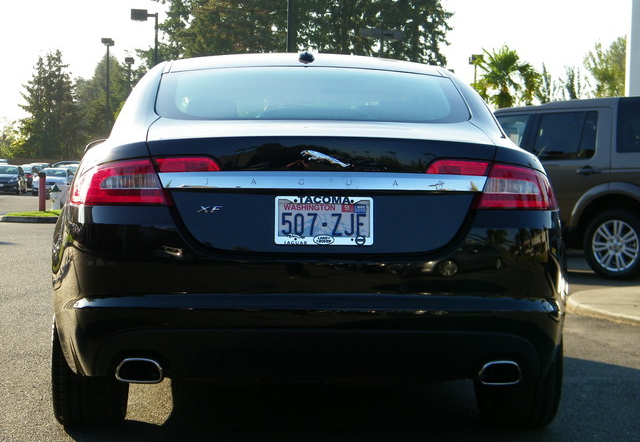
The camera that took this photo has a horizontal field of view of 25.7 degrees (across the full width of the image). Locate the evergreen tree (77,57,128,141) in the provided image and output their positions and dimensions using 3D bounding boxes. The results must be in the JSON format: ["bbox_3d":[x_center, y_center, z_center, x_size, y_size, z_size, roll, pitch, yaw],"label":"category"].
[{"bbox_3d":[-19.349,-9.207,125.000,4.700,11.000,4.700,1,2,0],"label":"evergreen tree"}]

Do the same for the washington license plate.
[{"bbox_3d":[0.012,-0.001,4.450,0.312,0.157,0.020,1,-3,-4],"label":"washington license plate"}]

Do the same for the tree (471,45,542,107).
[{"bbox_3d":[6.636,-3.470,50.000,2.400,5.500,2.400,1,2,0],"label":"tree"}]

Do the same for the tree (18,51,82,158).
[{"bbox_3d":[-22.057,-8.553,115.000,5.200,10.600,5.200,1,2,0],"label":"tree"}]

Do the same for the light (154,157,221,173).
[{"bbox_3d":[-0.421,-0.178,4.447,0.212,0.054,0.070,1,2,-4],"label":"light"}]

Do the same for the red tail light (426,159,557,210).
[{"bbox_3d":[0.568,-0.116,4.602,0.476,0.161,0.240,1,2,-4],"label":"red tail light"}]

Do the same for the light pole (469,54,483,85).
[{"bbox_3d":[8.279,-5.204,75.000,0.750,7.400,0.650,1,2,0],"label":"light pole"}]

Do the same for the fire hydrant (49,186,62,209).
[{"bbox_3d":[-6.777,-0.615,36.000,0.360,0.680,0.360,1,2,0],"label":"fire hydrant"}]

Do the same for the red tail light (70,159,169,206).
[{"bbox_3d":[-0.645,-0.123,4.539,0.338,0.153,0.230,1,2,-4],"label":"red tail light"}]

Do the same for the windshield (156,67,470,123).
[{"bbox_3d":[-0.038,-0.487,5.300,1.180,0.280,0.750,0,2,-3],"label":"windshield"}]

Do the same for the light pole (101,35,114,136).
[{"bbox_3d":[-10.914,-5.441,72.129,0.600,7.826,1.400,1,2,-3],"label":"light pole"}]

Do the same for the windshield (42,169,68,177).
[{"bbox_3d":[-13.177,-2.366,70.000,1.300,0.420,0.600,1,2,0],"label":"windshield"}]

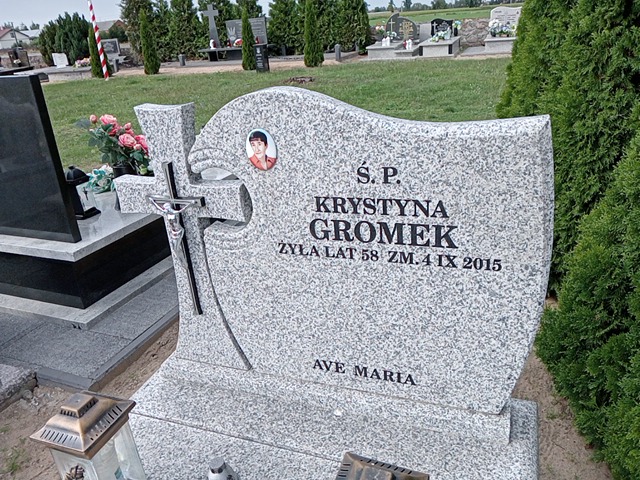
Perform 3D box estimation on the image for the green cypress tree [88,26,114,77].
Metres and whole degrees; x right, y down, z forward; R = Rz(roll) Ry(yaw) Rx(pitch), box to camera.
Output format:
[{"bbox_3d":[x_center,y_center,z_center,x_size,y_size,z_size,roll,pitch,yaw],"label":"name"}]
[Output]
[{"bbox_3d":[-7.787,-6.673,18.400,0.540,1.642,0.540,5,25,20],"label":"green cypress tree"}]

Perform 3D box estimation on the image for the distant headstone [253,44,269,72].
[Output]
[{"bbox_3d":[-1.787,-5.575,15.900,0.290,0.753,0.290,5,25,20],"label":"distant headstone"}]

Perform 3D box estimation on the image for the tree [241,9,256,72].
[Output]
[{"bbox_3d":[-2.247,-6.499,16.700,0.420,1.912,0.420,5,25,20],"label":"tree"}]

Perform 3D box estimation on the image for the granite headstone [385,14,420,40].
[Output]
[{"bbox_3d":[2.836,-7.366,17.900,1.080,0.806,0.150,5,25,20],"label":"granite headstone"}]

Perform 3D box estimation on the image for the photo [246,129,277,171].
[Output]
[{"bbox_3d":[-0.135,-0.208,1.200,0.080,0.100,0.010,5,25,20],"label":"photo"}]

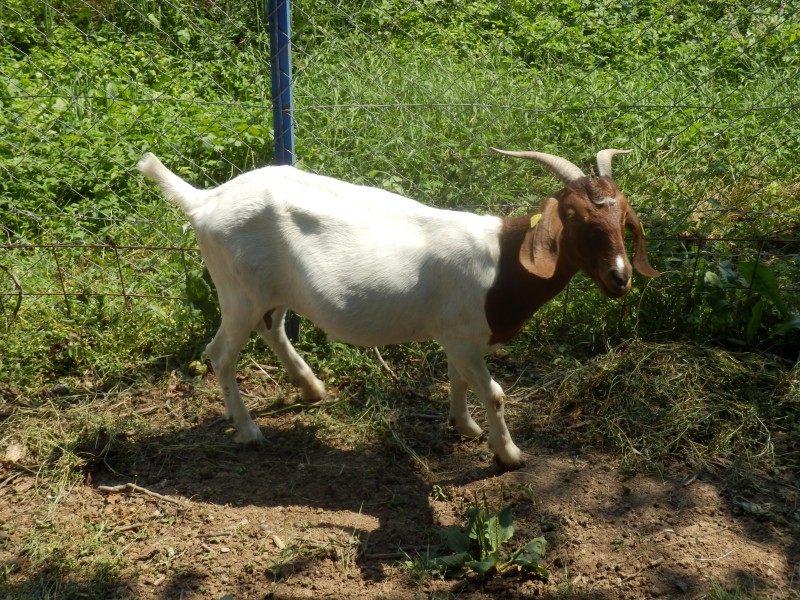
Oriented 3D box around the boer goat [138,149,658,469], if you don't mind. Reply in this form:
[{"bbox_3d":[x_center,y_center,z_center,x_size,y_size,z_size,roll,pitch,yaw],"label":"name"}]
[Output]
[{"bbox_3d":[-0.026,-0.009,3.693,1.209,0.750,0.313,5,23,13],"label":"boer goat"}]

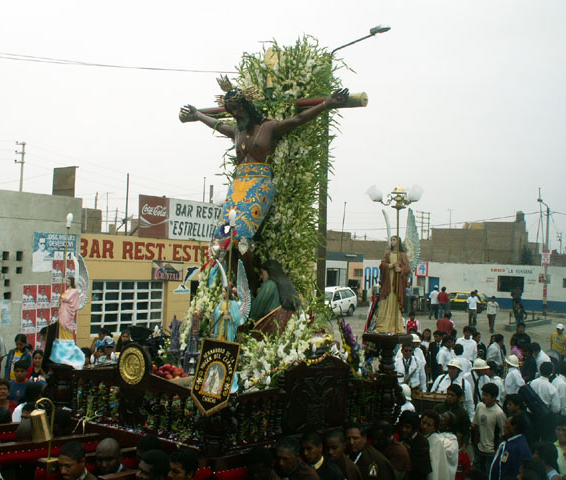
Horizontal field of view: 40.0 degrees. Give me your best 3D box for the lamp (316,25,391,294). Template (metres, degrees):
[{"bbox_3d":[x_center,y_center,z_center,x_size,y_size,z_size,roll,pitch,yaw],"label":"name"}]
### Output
[{"bbox_3d":[1.595,-0.784,18.240,1.817,8.368,0.280,1,-2,37],"label":"lamp"}]

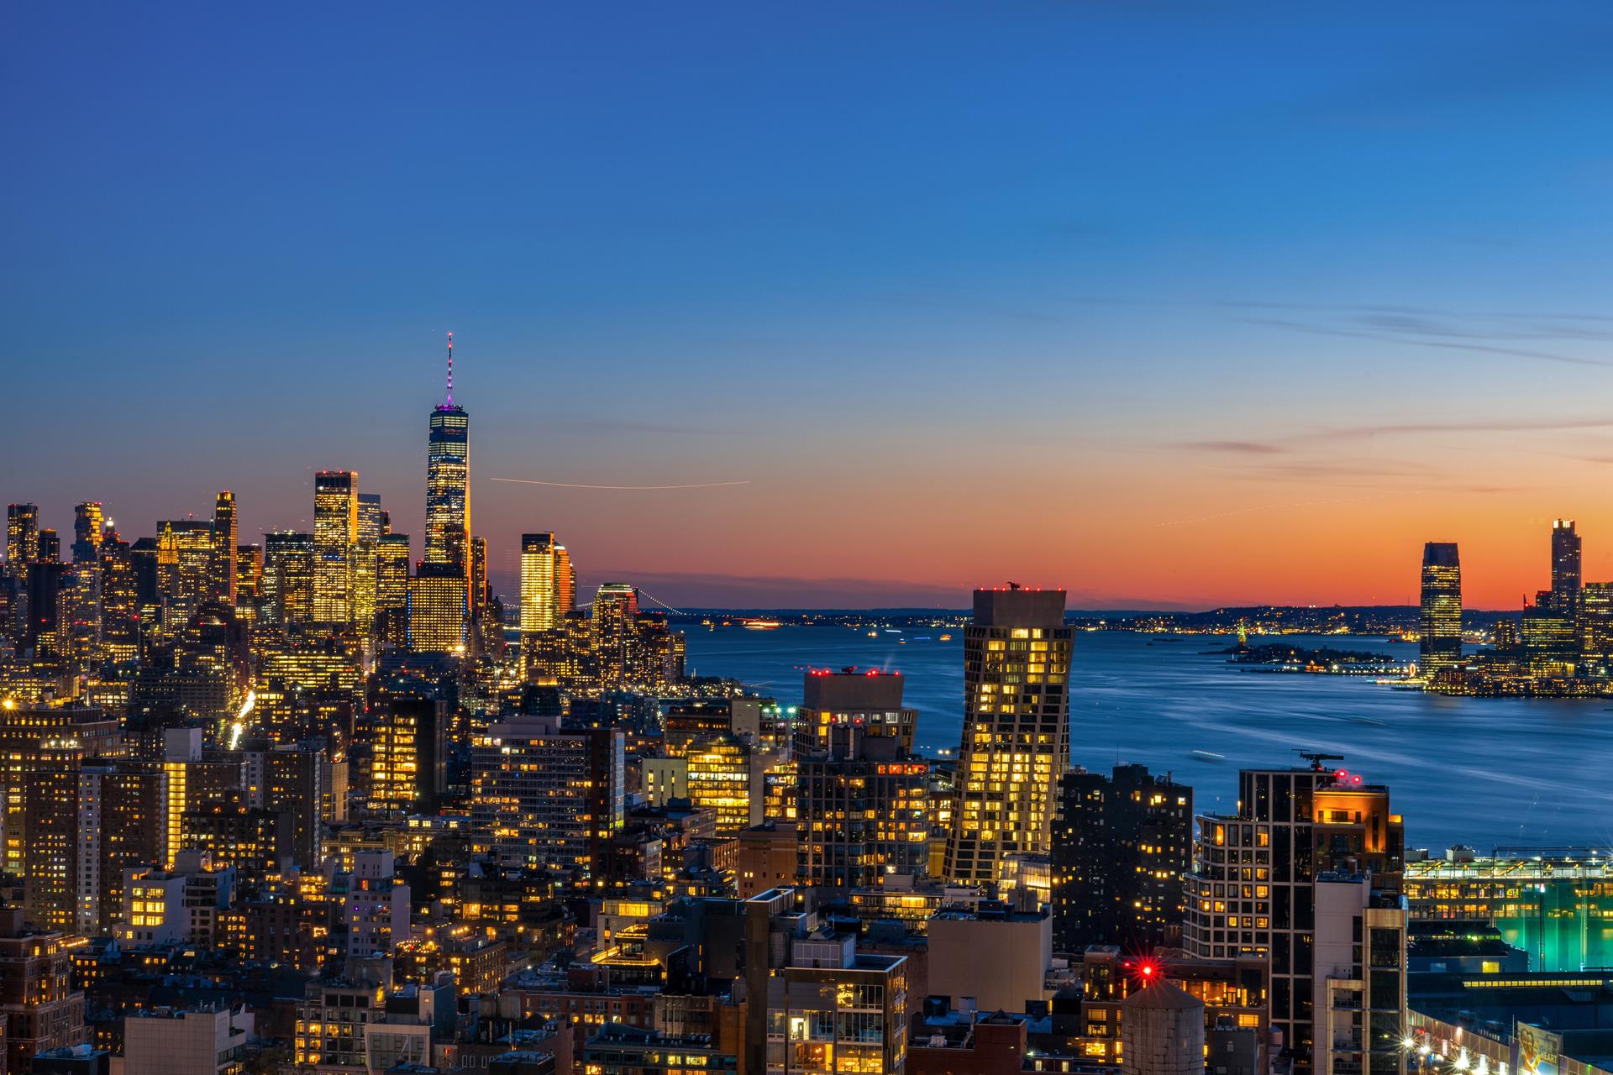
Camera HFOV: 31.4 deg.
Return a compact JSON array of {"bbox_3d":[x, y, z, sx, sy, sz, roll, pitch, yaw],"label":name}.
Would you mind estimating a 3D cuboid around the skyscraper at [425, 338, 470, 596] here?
[{"bbox_3d":[-560.320,-50.290,4497.210,62.000,541.000,62.000,0,-1,10],"label":"skyscraper"}]

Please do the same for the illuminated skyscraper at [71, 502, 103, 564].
[{"bbox_3d":[-958.450,75.960,3826.050,30.000,250.000,33.000,0,-1,11],"label":"illuminated skyscraper"}]

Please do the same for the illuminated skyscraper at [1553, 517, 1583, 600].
[{"bbox_3d":[1270.900,104.520,4793.300,40.000,271.000,40.000,0,-1,0],"label":"illuminated skyscraper"}]

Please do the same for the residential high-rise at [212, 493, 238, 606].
[{"bbox_3d":[-876.210,68.790,4326.680,25.000,280.000,28.000,0,-1,11],"label":"residential high-rise"}]

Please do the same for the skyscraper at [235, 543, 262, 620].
[{"bbox_3d":[-954.230,117.830,4889.540,44.000,212.000,38.000,0,-1,11],"label":"skyscraper"}]

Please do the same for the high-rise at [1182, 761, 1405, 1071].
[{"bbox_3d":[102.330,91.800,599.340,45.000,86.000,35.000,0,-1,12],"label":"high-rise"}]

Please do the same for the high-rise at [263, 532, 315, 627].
[{"bbox_3d":[-862.380,107.790,4791.840,73.000,227.000,48.000,0,-1,10],"label":"high-rise"}]

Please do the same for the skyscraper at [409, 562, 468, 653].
[{"bbox_3d":[-470.880,119.410,3664.040,74.000,174.380,50.000,0,-1,-7],"label":"skyscraper"}]

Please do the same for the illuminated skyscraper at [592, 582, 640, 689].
[{"bbox_3d":[-286.960,141.110,4338.480,60.000,150.000,52.000,0,-1,5],"label":"illuminated skyscraper"}]

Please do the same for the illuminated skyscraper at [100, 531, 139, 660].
[{"bbox_3d":[-1084.300,98.750,4510.450,30.000,213.000,46.000,-1,-2,41],"label":"illuminated skyscraper"}]

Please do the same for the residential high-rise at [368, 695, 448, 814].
[{"bbox_3d":[-181.190,114.600,1301.160,25.000,83.830,36.000,0,-1,12],"label":"residential high-rise"}]

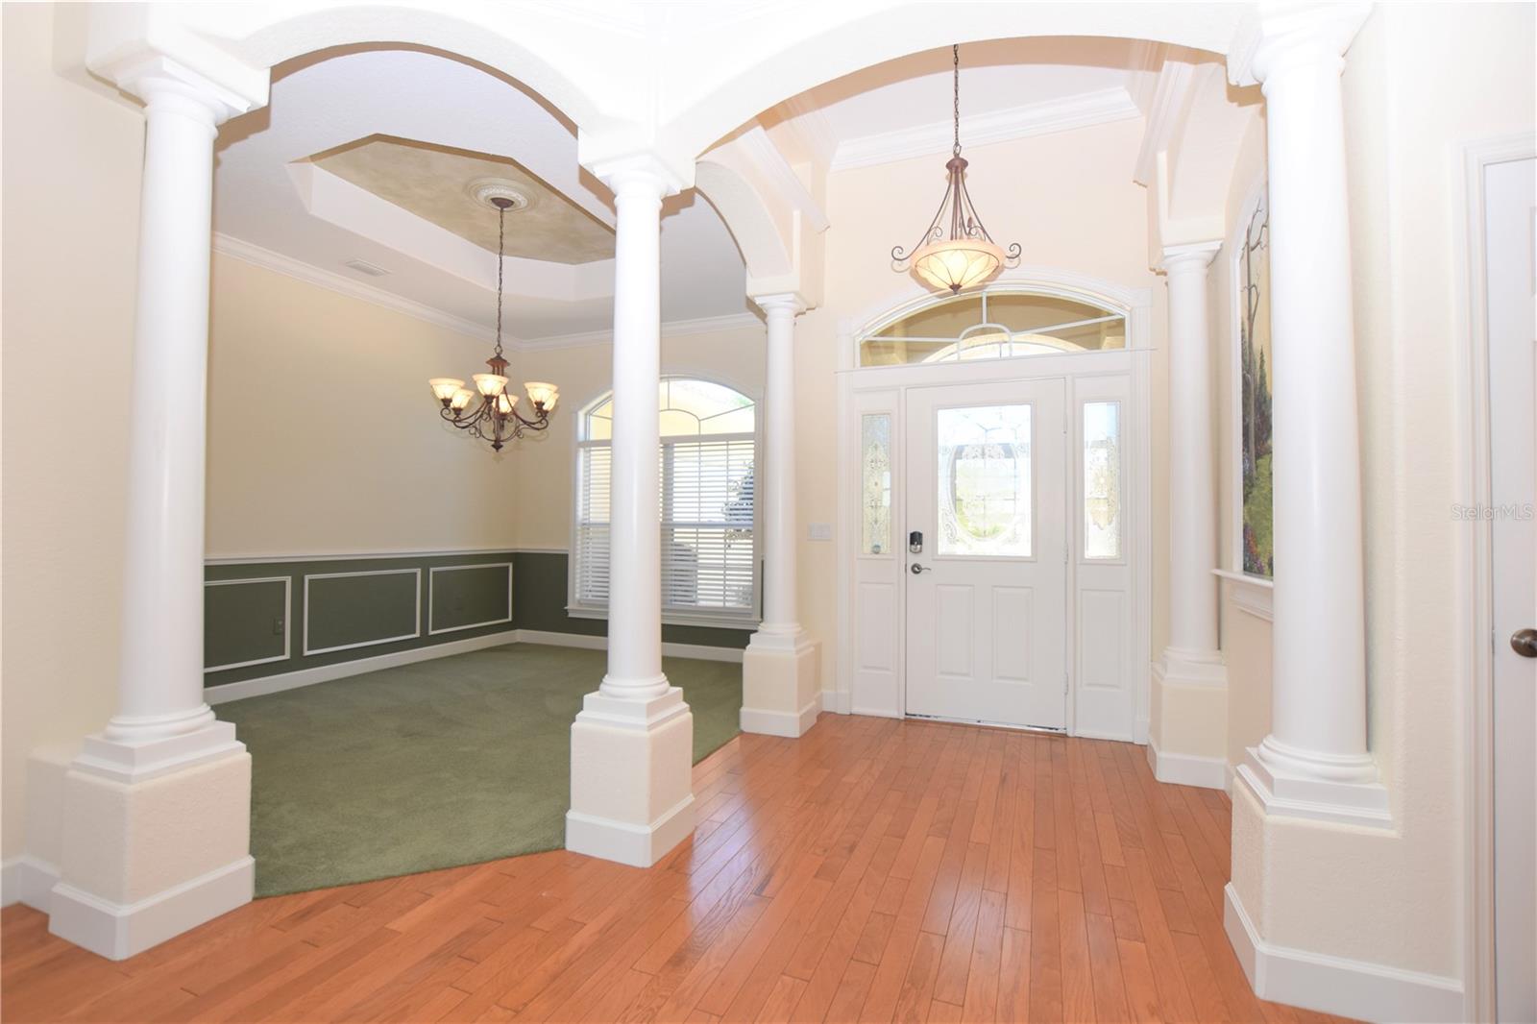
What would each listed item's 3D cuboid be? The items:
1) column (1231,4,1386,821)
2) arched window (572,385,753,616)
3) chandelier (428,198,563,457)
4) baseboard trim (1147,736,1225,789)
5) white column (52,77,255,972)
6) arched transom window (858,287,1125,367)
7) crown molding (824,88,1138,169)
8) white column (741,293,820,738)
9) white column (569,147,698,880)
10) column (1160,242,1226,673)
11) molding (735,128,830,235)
[{"bbox_3d":[1.436,-0.262,1.722,0.273,2.055,0.300,0,-1,21],"label":"column"},{"bbox_3d":[-0.981,-0.151,5.826,1.940,2.160,0.120,0,-1,21],"label":"arched window"},{"bbox_3d":[-1.740,-1.223,4.142,0.760,1.665,0.760,0,-1,21],"label":"chandelier"},{"bbox_3d":[1.989,1.195,3.068,0.278,0.122,0.310,0,-1,21],"label":"baseboard trim"},{"bbox_3d":[-1.818,-0.057,1.945,0.365,2.520,0.330,0,-1,21],"label":"white column"},{"bbox_3d":[1.306,-1.142,3.896,1.522,0.435,0.090,0,-1,21],"label":"arched transom window"},{"bbox_3d":[1.248,-2.304,3.874,1.793,0.155,0.110,0,-1,21],"label":"crown molding"},{"bbox_3d":[0.073,0.004,3.791,0.342,2.510,0.340,0,-1,21],"label":"white column"},{"bbox_3d":[-0.497,-0.027,2.425,0.344,2.500,0.330,0,-1,21],"label":"white column"},{"bbox_3d":[2.021,-0.228,3.106,0.275,2.050,0.295,0,-1,21],"label":"column"},{"bbox_3d":[0.102,-1.751,3.385,0.085,0.120,1.450,0,-1,21],"label":"molding"}]

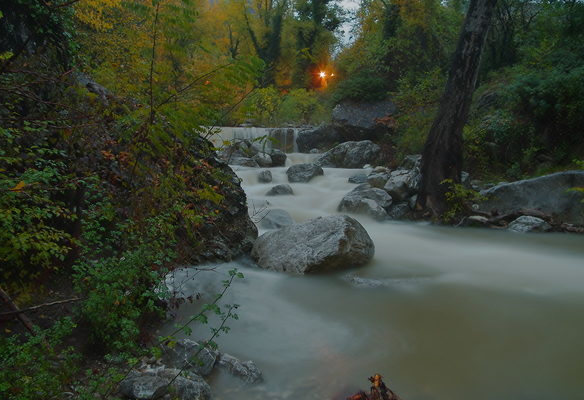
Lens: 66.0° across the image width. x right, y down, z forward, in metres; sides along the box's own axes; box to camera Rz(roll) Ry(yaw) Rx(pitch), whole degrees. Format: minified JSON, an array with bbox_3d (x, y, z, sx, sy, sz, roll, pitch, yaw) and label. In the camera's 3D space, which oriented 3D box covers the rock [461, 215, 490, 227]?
[{"bbox_3d":[3.071,0.318,7.467,0.502,0.167,0.402,4,11,22],"label":"rock"}]

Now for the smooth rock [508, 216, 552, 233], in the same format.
[{"bbox_3d":[3.862,0.395,7.300,0.608,0.223,0.425,0,8,0],"label":"smooth rock"}]

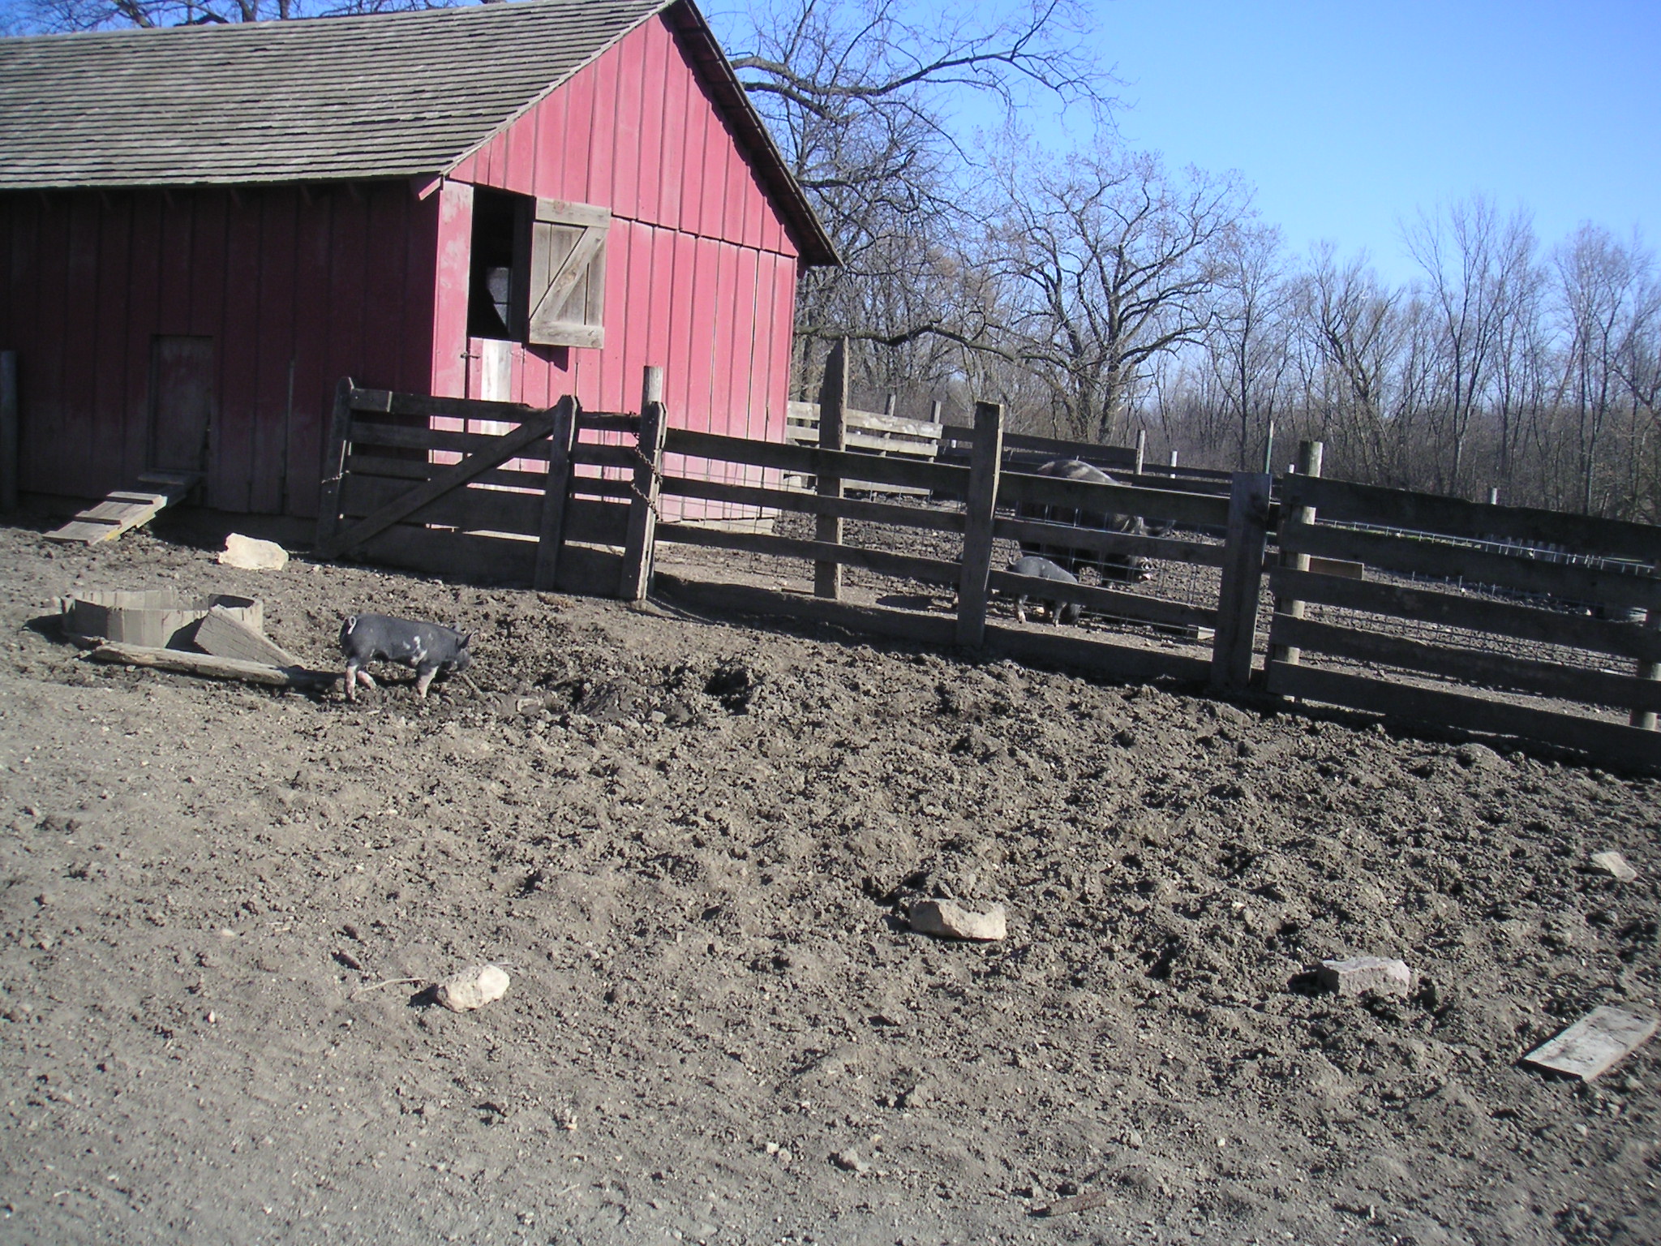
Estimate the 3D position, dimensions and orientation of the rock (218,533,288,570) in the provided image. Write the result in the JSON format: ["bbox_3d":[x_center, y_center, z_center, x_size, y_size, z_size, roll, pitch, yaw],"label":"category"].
[{"bbox_3d":[-3.511,-0.434,11.100,0.390,0.180,0.260,2,6,-18],"label":"rock"}]

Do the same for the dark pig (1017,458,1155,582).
[{"bbox_3d":[1.789,-0.695,12.600,0.450,0.870,1.400,0,7,-31],"label":"dark pig"}]

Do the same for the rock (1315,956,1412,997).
[{"bbox_3d":[1.304,0.866,4.463,0.185,0.075,0.125,1,8,-1],"label":"rock"}]

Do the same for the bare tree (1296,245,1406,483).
[{"bbox_3d":[16.553,-8.235,58.000,3.300,7.600,3.200,5,6,15],"label":"bare tree"}]

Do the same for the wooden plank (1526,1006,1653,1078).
[{"bbox_3d":[1.725,0.948,4.137,0.132,0.024,0.490,9,11,41],"label":"wooden plank"}]

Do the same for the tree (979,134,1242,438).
[{"bbox_3d":[8.592,-9.884,55.000,7.800,9.200,7.200,4,6,8],"label":"tree"}]

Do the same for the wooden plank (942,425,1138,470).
[{"bbox_3d":[2.370,-2.044,20.900,2.420,0.155,0.040,11,8,30],"label":"wooden plank"}]

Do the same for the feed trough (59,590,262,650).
[{"bbox_3d":[-3.371,-0.016,9.188,0.950,0.190,0.820,-2,9,-20],"label":"feed trough"}]

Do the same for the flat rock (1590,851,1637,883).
[{"bbox_3d":[2.665,0.830,6.200,0.145,0.070,0.110,6,6,24],"label":"flat rock"}]

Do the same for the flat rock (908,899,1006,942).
[{"bbox_3d":[0.334,0.785,4.815,0.240,0.080,0.130,1,8,-4],"label":"flat rock"}]

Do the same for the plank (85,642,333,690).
[{"bbox_3d":[-2.803,0.193,8.214,1.220,0.080,0.180,5,9,21],"label":"plank"}]

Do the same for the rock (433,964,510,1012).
[{"bbox_3d":[-0.828,0.843,4.209,0.155,0.080,0.115,-2,9,-24],"label":"rock"}]

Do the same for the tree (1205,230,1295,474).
[{"bbox_3d":[13.312,-8.772,58.000,2.700,7.800,2.700,4,6,12],"label":"tree"}]

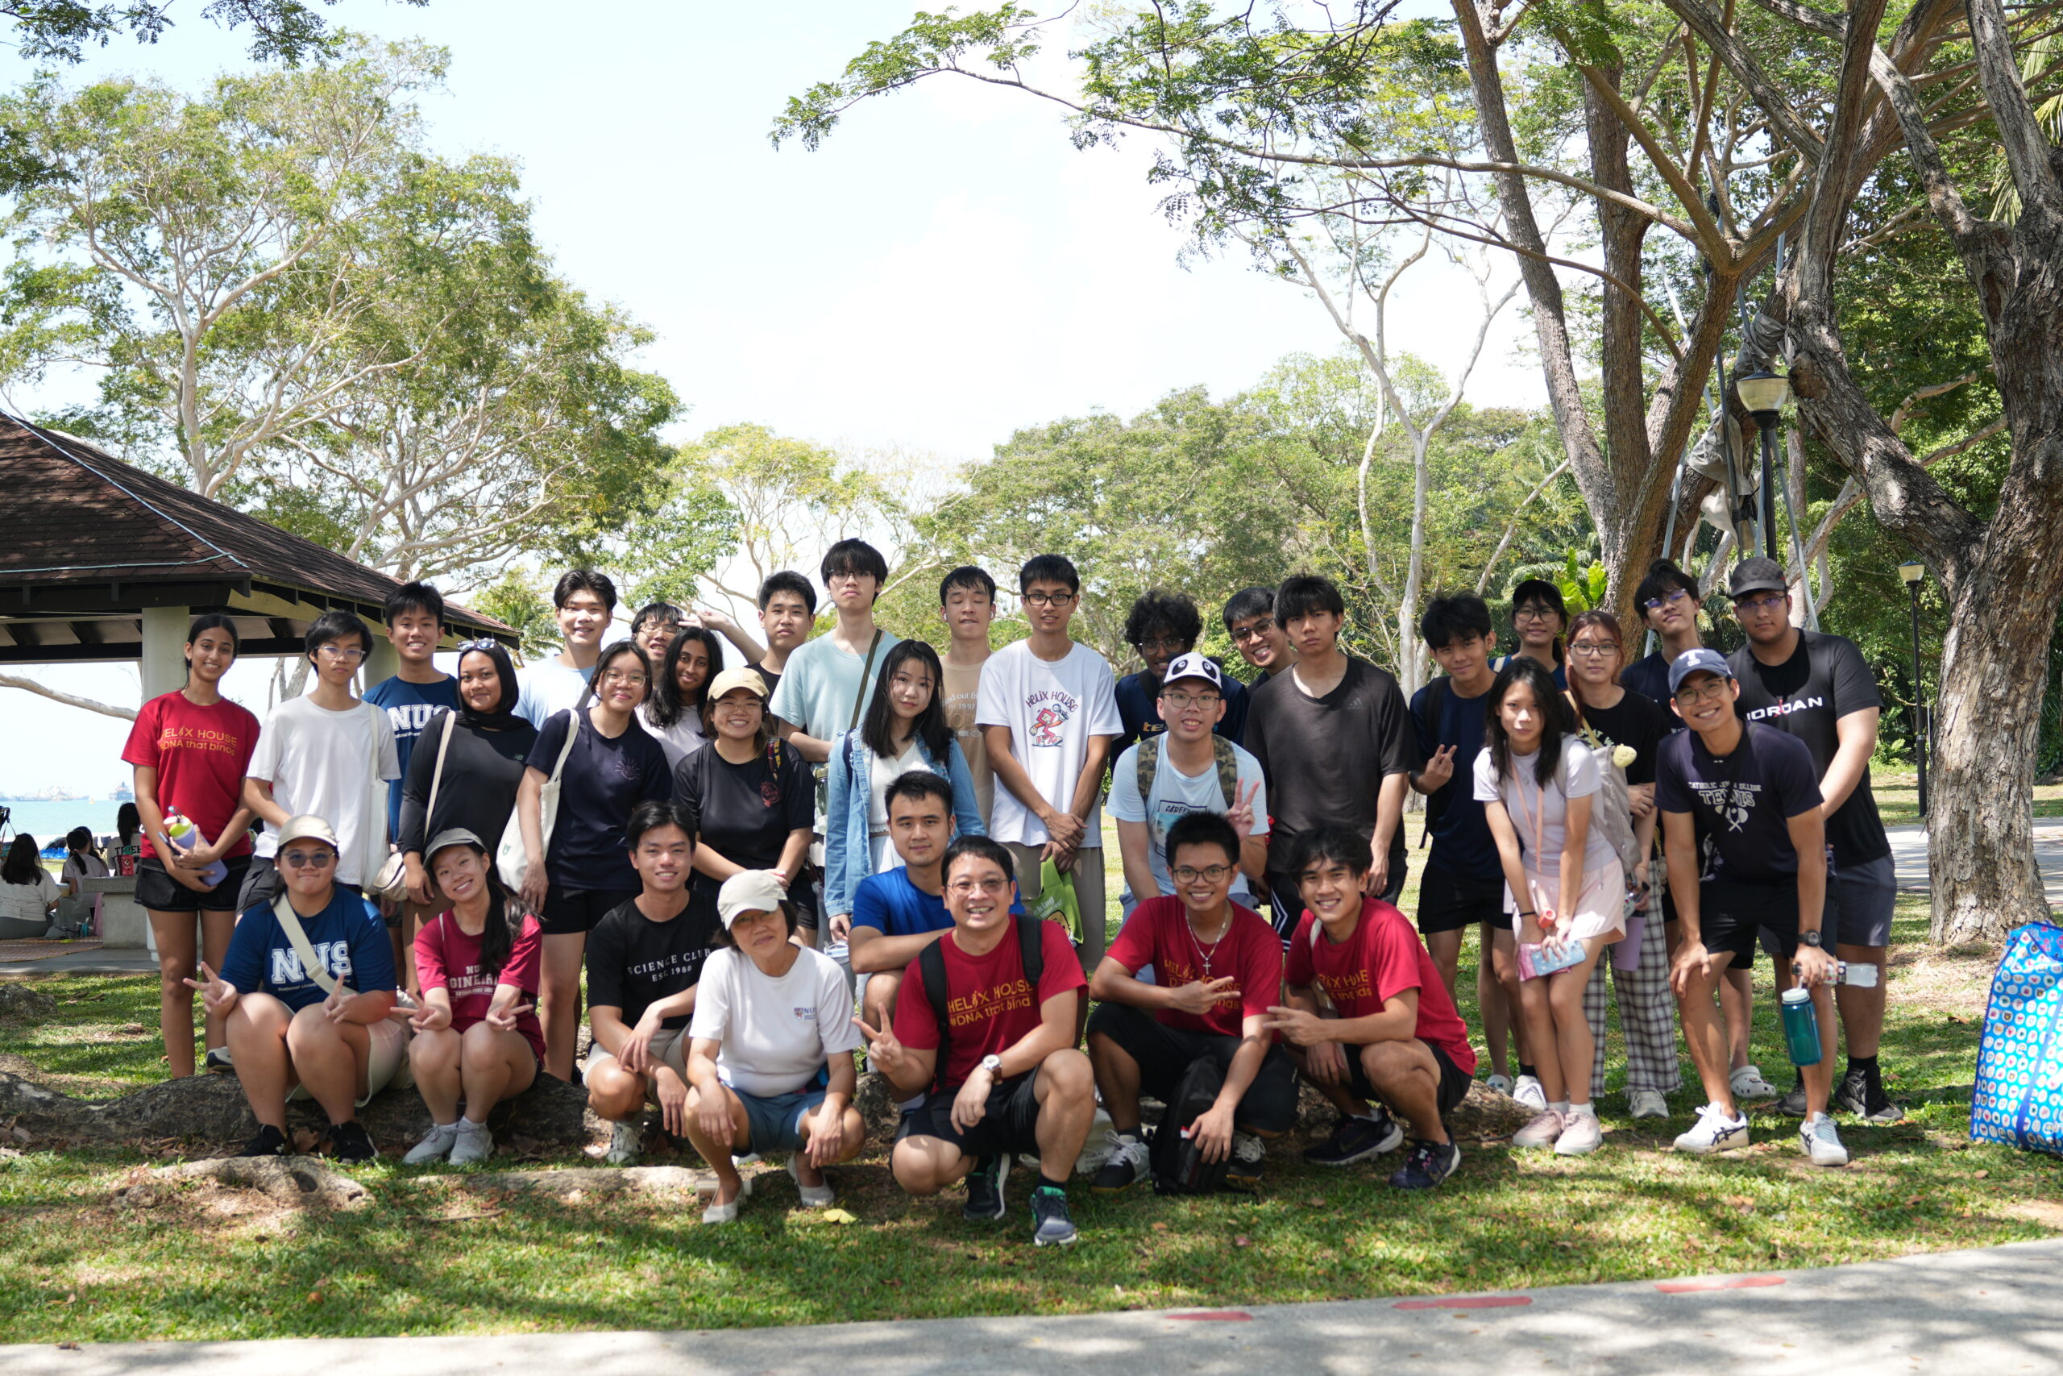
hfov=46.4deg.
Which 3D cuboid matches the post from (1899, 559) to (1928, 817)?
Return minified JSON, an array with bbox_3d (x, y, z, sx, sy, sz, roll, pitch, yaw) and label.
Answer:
[{"bbox_3d":[15.555,0.018,42.500,0.460,4.530,0.460,-1,-2,0],"label":"post"}]

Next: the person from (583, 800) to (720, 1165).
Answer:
[{"bbox_3d":[-1.085,0.820,6.882,0.460,1.000,0.680,-1,-2,-14],"label":"person"}]

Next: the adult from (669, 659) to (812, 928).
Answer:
[{"bbox_3d":[-0.909,0.646,7.650,0.460,1.420,0.460,-1,-2,-9],"label":"adult"}]

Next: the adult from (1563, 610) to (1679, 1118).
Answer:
[{"bbox_3d":[1.829,0.556,7.471,0.410,1.600,0.320,-2,-2,19],"label":"adult"}]

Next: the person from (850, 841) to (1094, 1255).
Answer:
[{"bbox_3d":[-0.148,0.862,6.062,0.600,0.980,0.750,-1,-2,-2],"label":"person"}]

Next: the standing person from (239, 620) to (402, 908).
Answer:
[{"bbox_3d":[-2.419,0.549,8.200,0.500,1.630,0.360,-1,-2,-9],"label":"standing person"}]

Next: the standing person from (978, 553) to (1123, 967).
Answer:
[{"bbox_3d":[0.058,0.470,7.468,0.470,1.780,0.320,-2,-2,0],"label":"standing person"}]

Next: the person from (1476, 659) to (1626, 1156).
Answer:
[{"bbox_3d":[1.534,0.625,7.100,0.440,1.460,0.480,-2,-2,19],"label":"person"}]

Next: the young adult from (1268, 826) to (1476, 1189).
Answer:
[{"bbox_3d":[0.956,0.867,6.750,0.520,0.960,0.680,-3,-2,31],"label":"young adult"}]

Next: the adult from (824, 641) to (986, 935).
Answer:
[{"bbox_3d":[-0.382,0.637,7.172,0.470,1.560,0.330,-2,-2,2],"label":"adult"}]

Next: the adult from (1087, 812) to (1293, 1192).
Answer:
[{"bbox_3d":[0.435,0.835,6.532,0.560,1.000,0.700,-2,-2,4],"label":"adult"}]

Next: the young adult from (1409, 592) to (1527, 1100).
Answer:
[{"bbox_3d":[1.462,0.530,7.869,0.470,1.690,0.360,-2,-2,5],"label":"young adult"}]

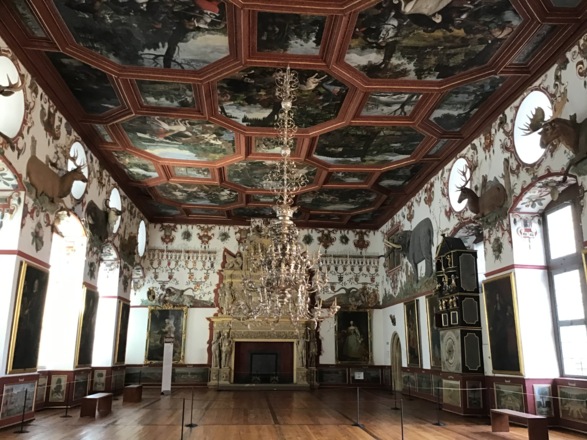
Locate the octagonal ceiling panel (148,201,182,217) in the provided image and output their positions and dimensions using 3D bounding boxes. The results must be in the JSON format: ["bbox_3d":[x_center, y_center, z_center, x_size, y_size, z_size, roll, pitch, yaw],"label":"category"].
[{"bbox_3d":[-6.101,-0.591,25.293,1.245,0.150,2.658,1,-14,-4],"label":"octagonal ceiling panel"}]

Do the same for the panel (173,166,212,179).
[{"bbox_3d":[-3.874,-1.856,20.281,1.400,0.150,1.137,1,-14,-4],"label":"panel"}]

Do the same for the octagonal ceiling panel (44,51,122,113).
[{"bbox_3d":[-5.308,-3.510,13.782,1.218,0.150,3.352,1,-14,-4],"label":"octagonal ceiling panel"}]

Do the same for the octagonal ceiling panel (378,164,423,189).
[{"bbox_3d":[4.115,-1.727,20.689,1.178,0.150,2.759,1,-14,-4],"label":"octagonal ceiling panel"}]

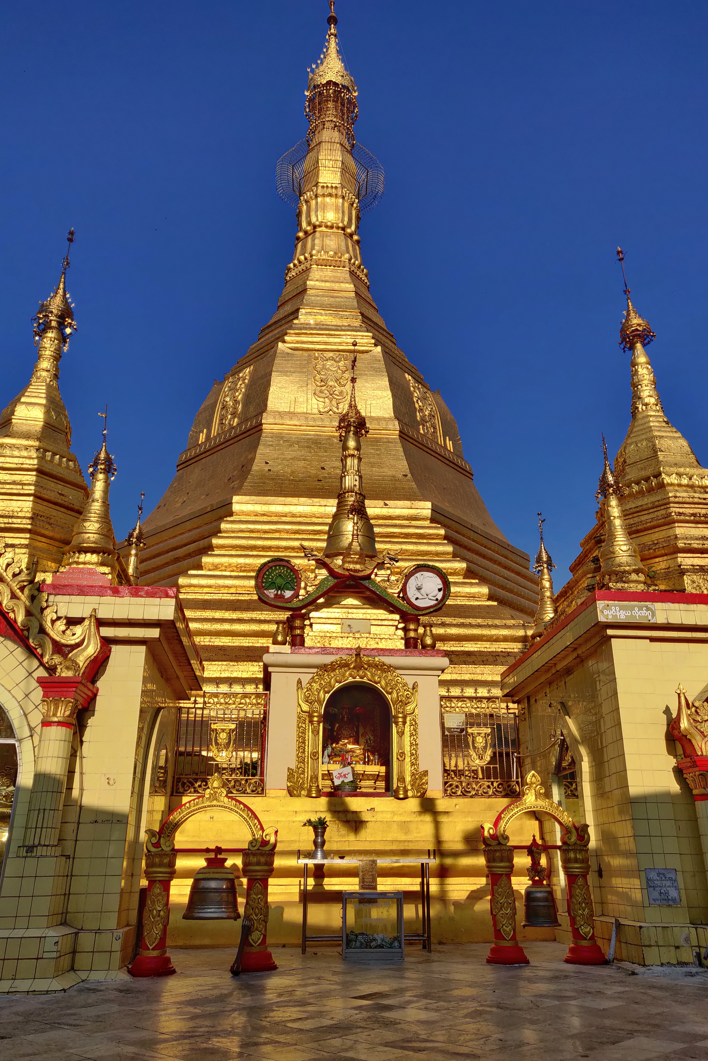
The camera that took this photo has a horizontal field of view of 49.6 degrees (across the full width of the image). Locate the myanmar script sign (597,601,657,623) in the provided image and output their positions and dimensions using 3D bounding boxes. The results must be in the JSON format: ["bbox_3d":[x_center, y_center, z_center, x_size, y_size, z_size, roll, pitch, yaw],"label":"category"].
[{"bbox_3d":[4.074,1.214,11.386,0.887,0.286,0.026,2,-22,-4],"label":"myanmar script sign"}]

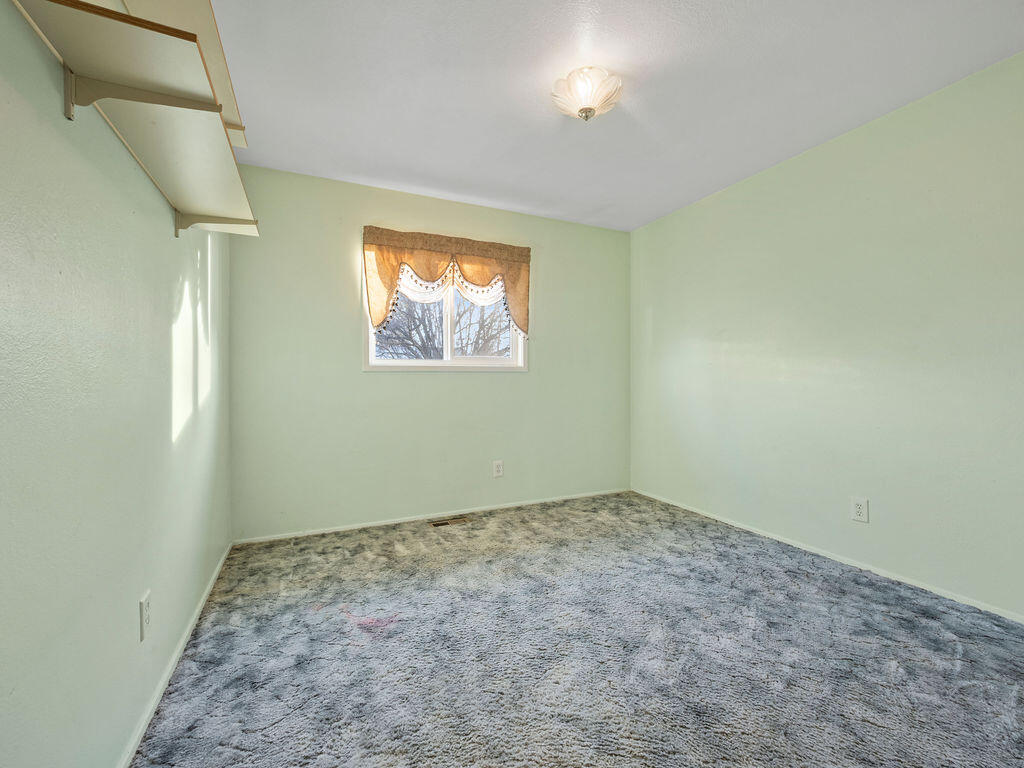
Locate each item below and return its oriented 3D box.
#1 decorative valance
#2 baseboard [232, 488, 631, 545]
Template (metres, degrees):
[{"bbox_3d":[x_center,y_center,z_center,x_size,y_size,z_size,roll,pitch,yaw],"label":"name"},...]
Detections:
[{"bbox_3d":[-0.446,-0.737,3.177,1.312,0.759,0.080,0,1,-24],"label":"decorative valance"},{"bbox_3d":[-0.324,1.005,3.279,3.176,0.042,0.014,0,1,-24],"label":"baseboard"}]

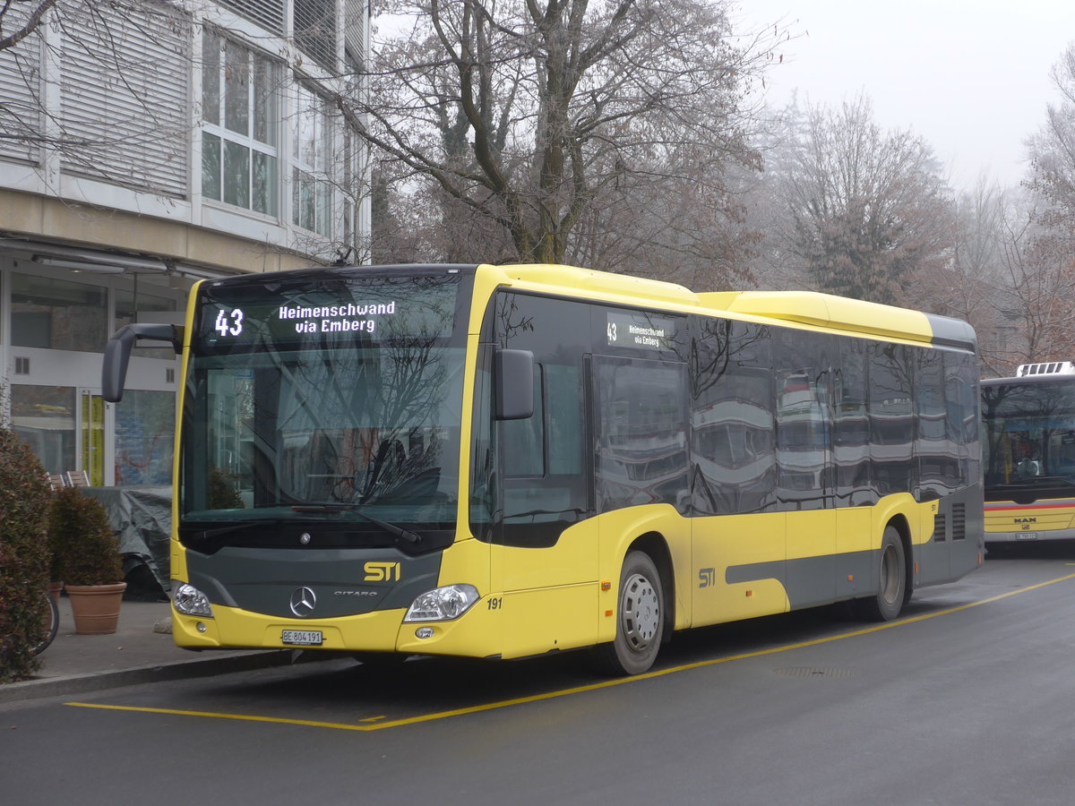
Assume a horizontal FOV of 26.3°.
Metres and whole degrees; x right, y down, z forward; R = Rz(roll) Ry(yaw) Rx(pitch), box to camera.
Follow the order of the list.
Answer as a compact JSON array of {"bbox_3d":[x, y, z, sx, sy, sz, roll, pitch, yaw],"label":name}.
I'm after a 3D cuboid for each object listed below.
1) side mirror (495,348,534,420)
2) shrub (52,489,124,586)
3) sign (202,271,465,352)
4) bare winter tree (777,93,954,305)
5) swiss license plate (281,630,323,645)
[{"bbox_3d":[-0.143,-0.123,14.674,0.240,0.460,0.130,-2,-2,27],"label":"side mirror"},{"bbox_3d":[-3.912,1.161,20.050,0.610,0.860,0.600,0,-2,0],"label":"shrub"},{"bbox_3d":[-1.408,-0.589,15.438,2.030,0.420,0.120,-2,-2,27],"label":"sign"},{"bbox_3d":[10.258,-3.081,72.000,6.200,13.230,6.000,0,-2,0],"label":"bare winter tree"},{"bbox_3d":[-1.541,1.538,15.062,0.305,0.090,0.020,-2,-2,27],"label":"swiss license plate"}]

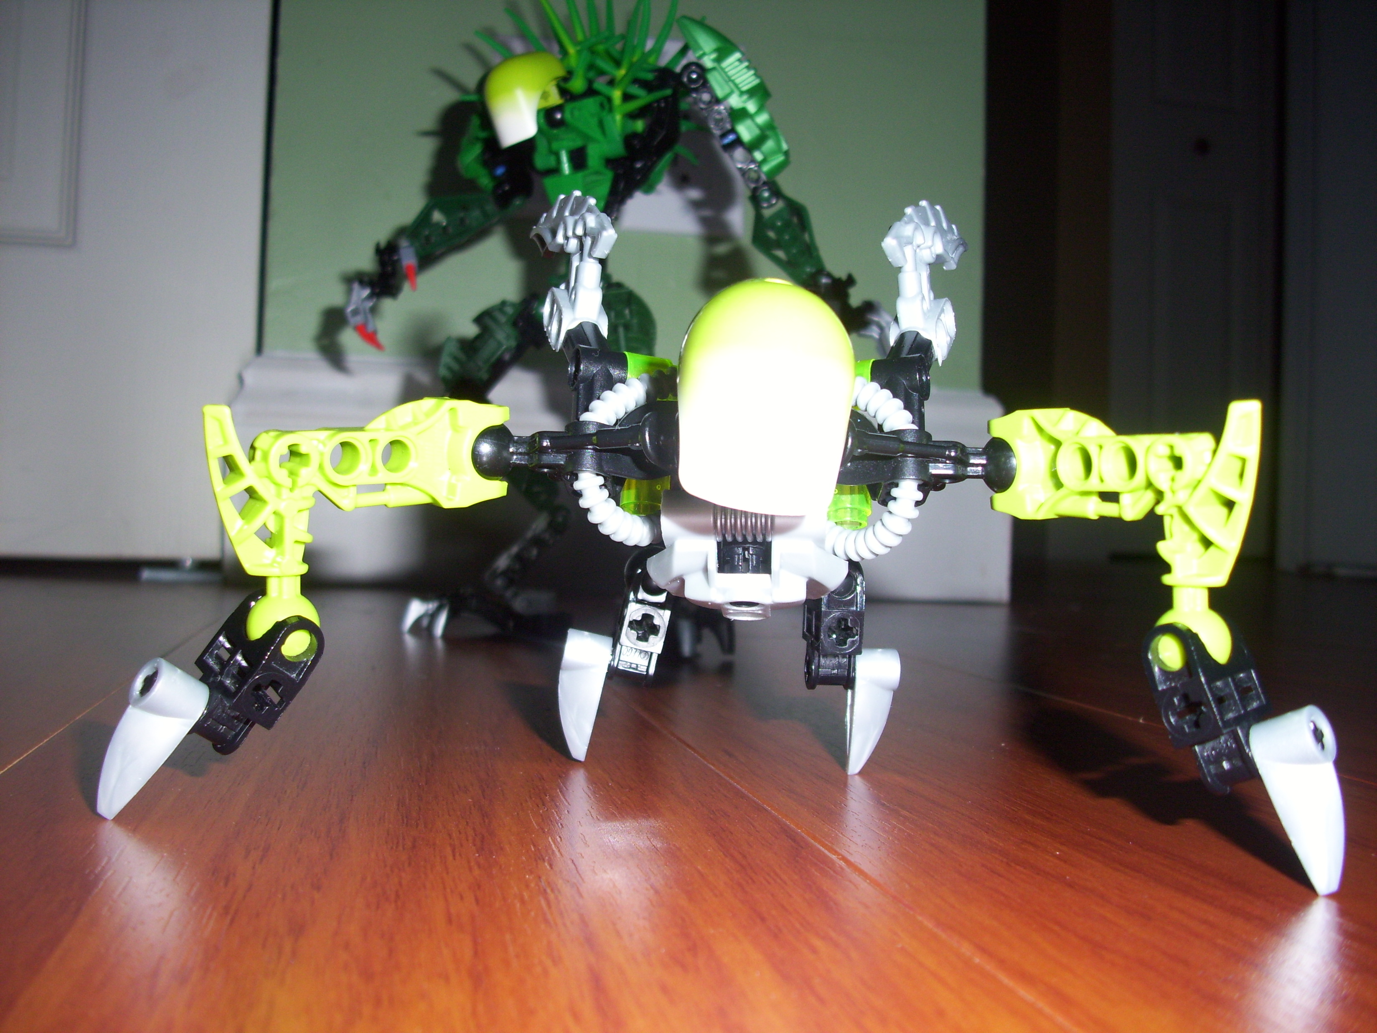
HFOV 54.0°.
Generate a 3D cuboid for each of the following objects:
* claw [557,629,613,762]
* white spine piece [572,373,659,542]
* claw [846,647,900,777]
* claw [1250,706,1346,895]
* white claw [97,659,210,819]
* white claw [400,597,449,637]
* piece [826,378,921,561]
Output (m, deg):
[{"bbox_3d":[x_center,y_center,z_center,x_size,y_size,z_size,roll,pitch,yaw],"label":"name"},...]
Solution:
[{"bbox_3d":[-0.020,0.033,0.249,0.008,0.023,0.008,13,-5,1],"label":"claw"},{"bbox_3d":[-0.013,-0.010,0.245,0.019,0.032,0.009,2,0,-30],"label":"white spine piece"},{"bbox_3d":[0.034,0.036,0.246,0.008,0.023,0.008,-1,10,-11],"label":"claw"},{"bbox_3d":[0.082,0.037,0.177,0.008,0.023,0.008,3,-26,-41],"label":"claw"},{"bbox_3d":[-0.079,0.032,0.193,0.008,0.023,0.008,40,-7,-39],"label":"white claw"},{"bbox_3d":[-0.096,0.036,0.490,0.017,0.015,0.018,2,0,30],"label":"white claw"},{"bbox_3d":[0.033,-0.009,0.243,0.021,0.033,0.009,2,0,30],"label":"piece"}]

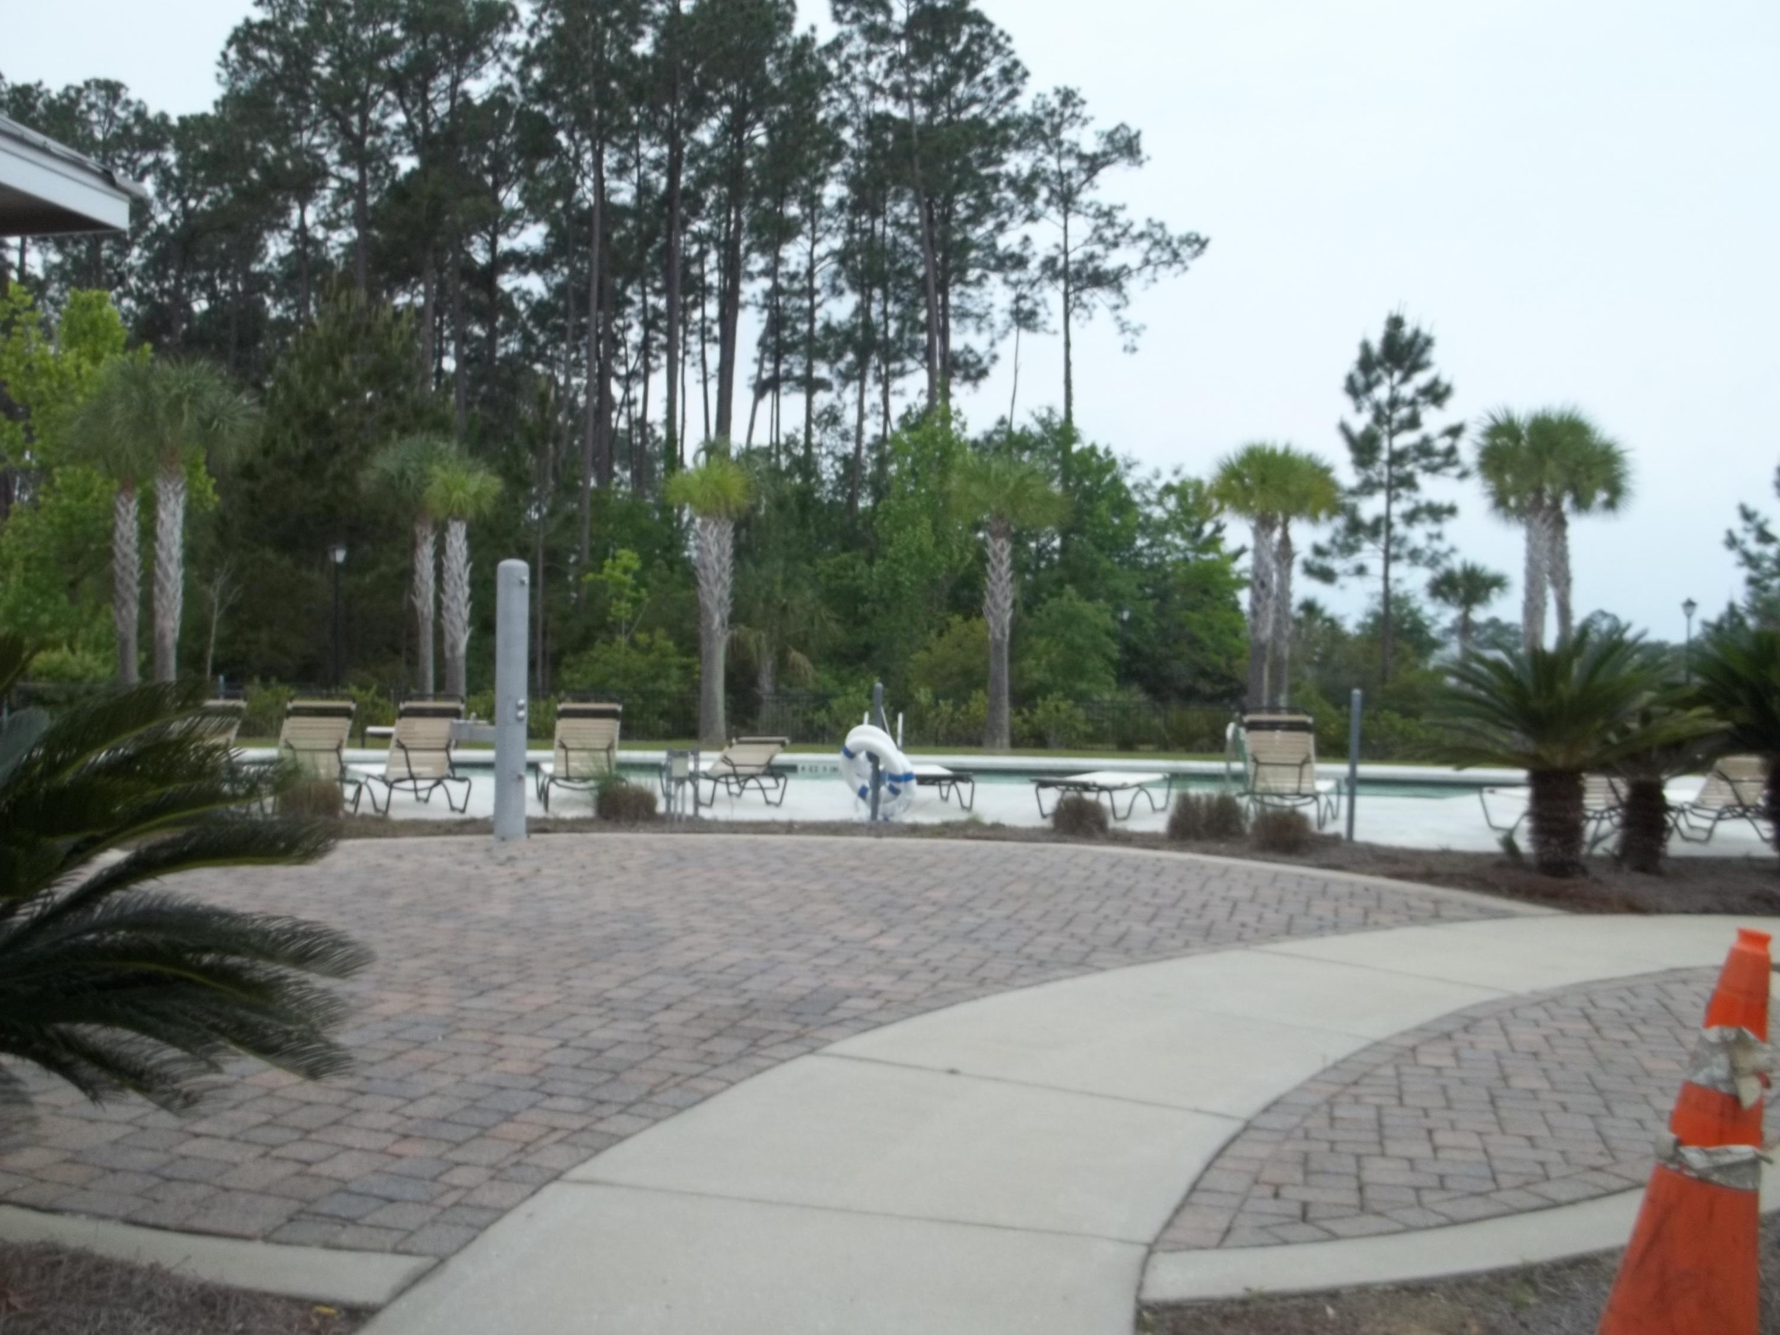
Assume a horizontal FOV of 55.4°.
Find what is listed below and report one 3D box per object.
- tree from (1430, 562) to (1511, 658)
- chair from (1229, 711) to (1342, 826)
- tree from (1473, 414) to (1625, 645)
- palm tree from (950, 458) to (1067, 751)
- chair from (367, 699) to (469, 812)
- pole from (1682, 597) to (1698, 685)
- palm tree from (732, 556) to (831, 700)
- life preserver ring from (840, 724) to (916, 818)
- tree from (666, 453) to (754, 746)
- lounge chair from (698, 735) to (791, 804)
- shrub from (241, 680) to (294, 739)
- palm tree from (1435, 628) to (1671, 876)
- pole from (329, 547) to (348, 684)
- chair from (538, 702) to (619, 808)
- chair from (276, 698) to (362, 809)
[{"bbox_3d":[16.350,-0.570,48.000,2.300,4.800,2.300,1,0,0],"label":"tree"},{"bbox_3d":[3.560,0.900,15.100,0.690,0.980,1.700,1,0,20],"label":"chair"},{"bbox_3d":[12.100,-1.550,31.000,2.700,6.400,2.300,1,0,0],"label":"tree"},{"bbox_3d":[2.050,-1.130,29.000,1.950,5.060,1.950,1,0,0],"label":"palm tree"},{"bbox_3d":[-4.429,0.769,15.675,0.680,1.040,1.600,1,-1,-28],"label":"chair"},{"bbox_3d":[23.582,0.037,50.000,0.450,4.100,0.450,1,-1,0],"label":"pole"},{"bbox_3d":[-2.621,-0.574,41.000,2.400,4.300,2.400,1,-1,0],"label":"palm tree"},{"bbox_3d":[-0.100,0.885,14.600,0.680,0.760,0.180,1,0,30],"label":"life preserver ring"},{"bbox_3d":[-3.080,-1.160,29.000,1.520,5.000,1.520,1,0,0],"label":"tree"},{"bbox_3d":[-1.580,1.000,16.500,0.680,0.660,1.720,1,0,-26],"label":"lounge chair"},{"bbox_3d":[-11.710,0.789,32.000,1.100,1.100,1.000,1,-1,-20],"label":"shrub"},{"bbox_3d":[4.450,0.565,11.450,1.600,1.680,1.600,1,0,0],"label":"palm tree"},{"bbox_3d":[-12.689,-0.705,39.000,0.430,4.200,0.430,1,-1,0],"label":"pole"},{"bbox_3d":[-2.988,0.797,16.194,0.680,1.040,1.600,1,-1,-14],"label":"chair"},{"bbox_3d":[-5.227,0.755,15.507,0.680,1.040,1.600,1,-1,-20],"label":"chair"}]

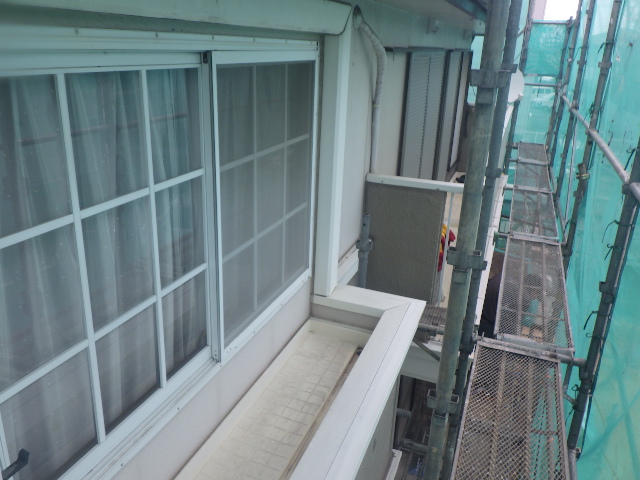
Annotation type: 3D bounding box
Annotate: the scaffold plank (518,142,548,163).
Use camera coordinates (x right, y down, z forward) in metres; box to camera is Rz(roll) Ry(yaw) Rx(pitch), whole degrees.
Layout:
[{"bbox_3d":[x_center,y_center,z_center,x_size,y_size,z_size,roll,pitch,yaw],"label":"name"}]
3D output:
[{"bbox_3d":[3.440,-1.398,8.386,0.430,0.050,1.740,10,22,19],"label":"scaffold plank"}]

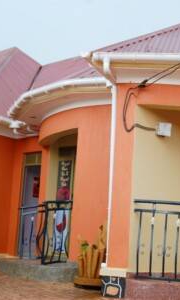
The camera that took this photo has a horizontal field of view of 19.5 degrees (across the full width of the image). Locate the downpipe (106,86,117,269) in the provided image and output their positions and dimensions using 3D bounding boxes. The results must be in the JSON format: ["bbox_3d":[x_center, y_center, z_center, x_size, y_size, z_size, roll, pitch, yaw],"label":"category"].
[{"bbox_3d":[0.350,0.379,8.514,0.080,2.950,0.080,0,-10,18],"label":"downpipe"}]

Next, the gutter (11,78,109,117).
[{"bbox_3d":[-0.916,-0.919,9.499,0.600,0.150,3.420,9,-11,-34],"label":"gutter"}]

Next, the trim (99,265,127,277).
[{"bbox_3d":[0.369,1.939,8.400,0.450,0.160,0.270,0,-10,18],"label":"trim"}]

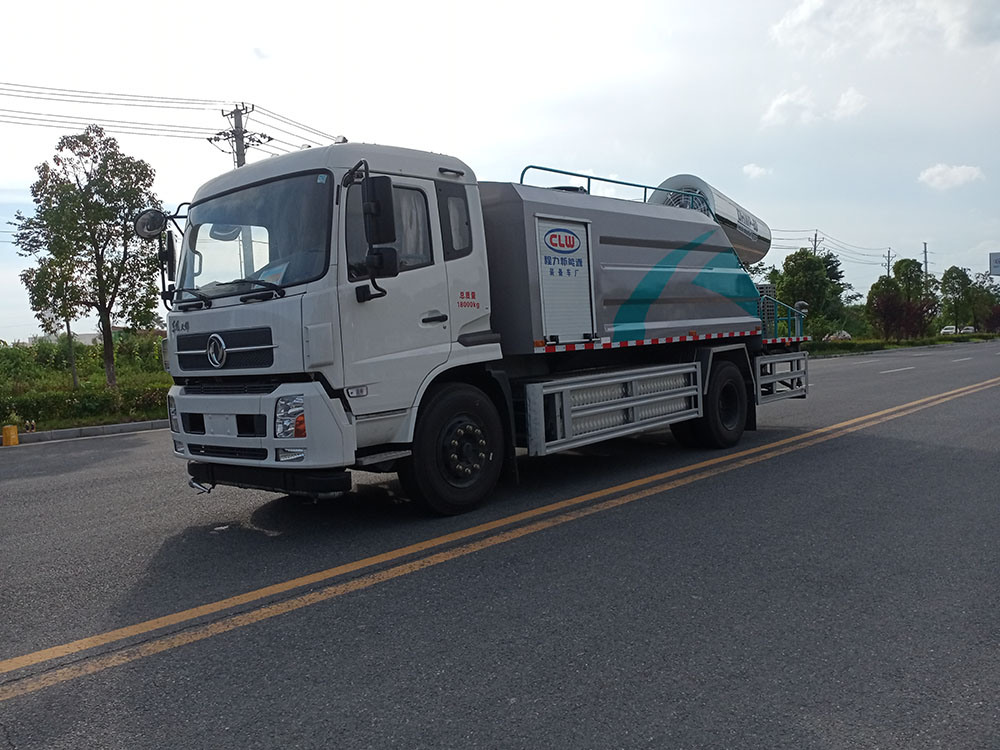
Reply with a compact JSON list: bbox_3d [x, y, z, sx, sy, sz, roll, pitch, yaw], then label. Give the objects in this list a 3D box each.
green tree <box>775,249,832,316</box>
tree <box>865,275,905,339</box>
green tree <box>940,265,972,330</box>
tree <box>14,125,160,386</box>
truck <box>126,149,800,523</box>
[{"bbox_3d":[19.168,-4.587,50.770,3.640,6.687,3.640,-3,2,0],"label":"green tree"},{"bbox_3d":[30.410,-5.019,63.774,3.154,5.798,3.154,-3,2,0],"label":"tree"},{"bbox_3d":[46.892,-7.259,82.883,3.381,7.700,3.381,-3,2,0],"label":"green tree"},{"bbox_3d":[-8.967,-2.328,18.191,3.283,6.564,3.283,-3,2,0],"label":"tree"},{"bbox_3d":[0.789,-0.772,9.245,2.600,3.450,9.000,-1,2,40],"label":"truck"}]

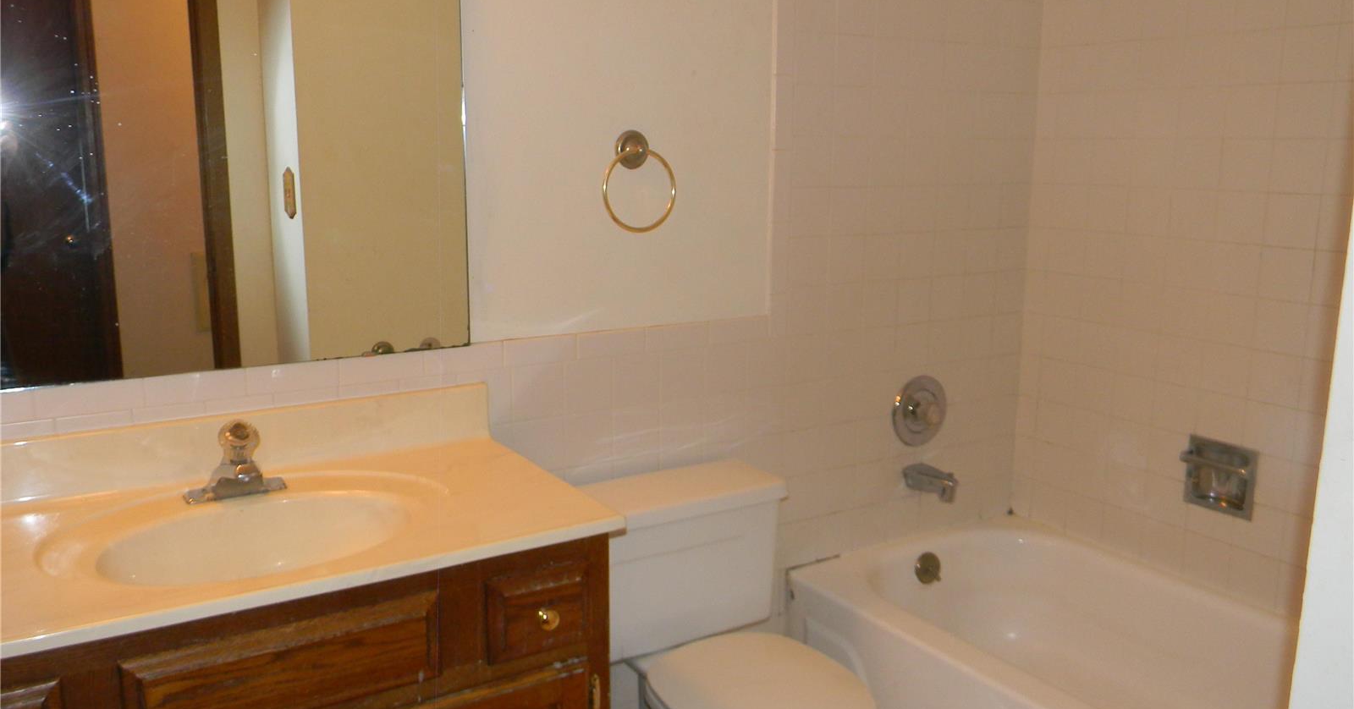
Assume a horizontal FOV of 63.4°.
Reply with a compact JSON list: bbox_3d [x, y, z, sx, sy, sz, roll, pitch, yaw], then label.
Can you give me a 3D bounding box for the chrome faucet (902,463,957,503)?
[{"bbox_3d":[0.614,0.312,2.647,0.064,0.070,0.130,-7,13,-32],"label":"chrome faucet"}]

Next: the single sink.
[{"bbox_3d":[-0.604,0.307,1.605,0.573,0.139,0.433,-7,13,-32],"label":"single sink"}]

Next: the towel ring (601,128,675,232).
[{"bbox_3d":[-0.075,-0.334,2.120,0.165,0.196,0.054,-7,13,-32],"label":"towel ring"}]

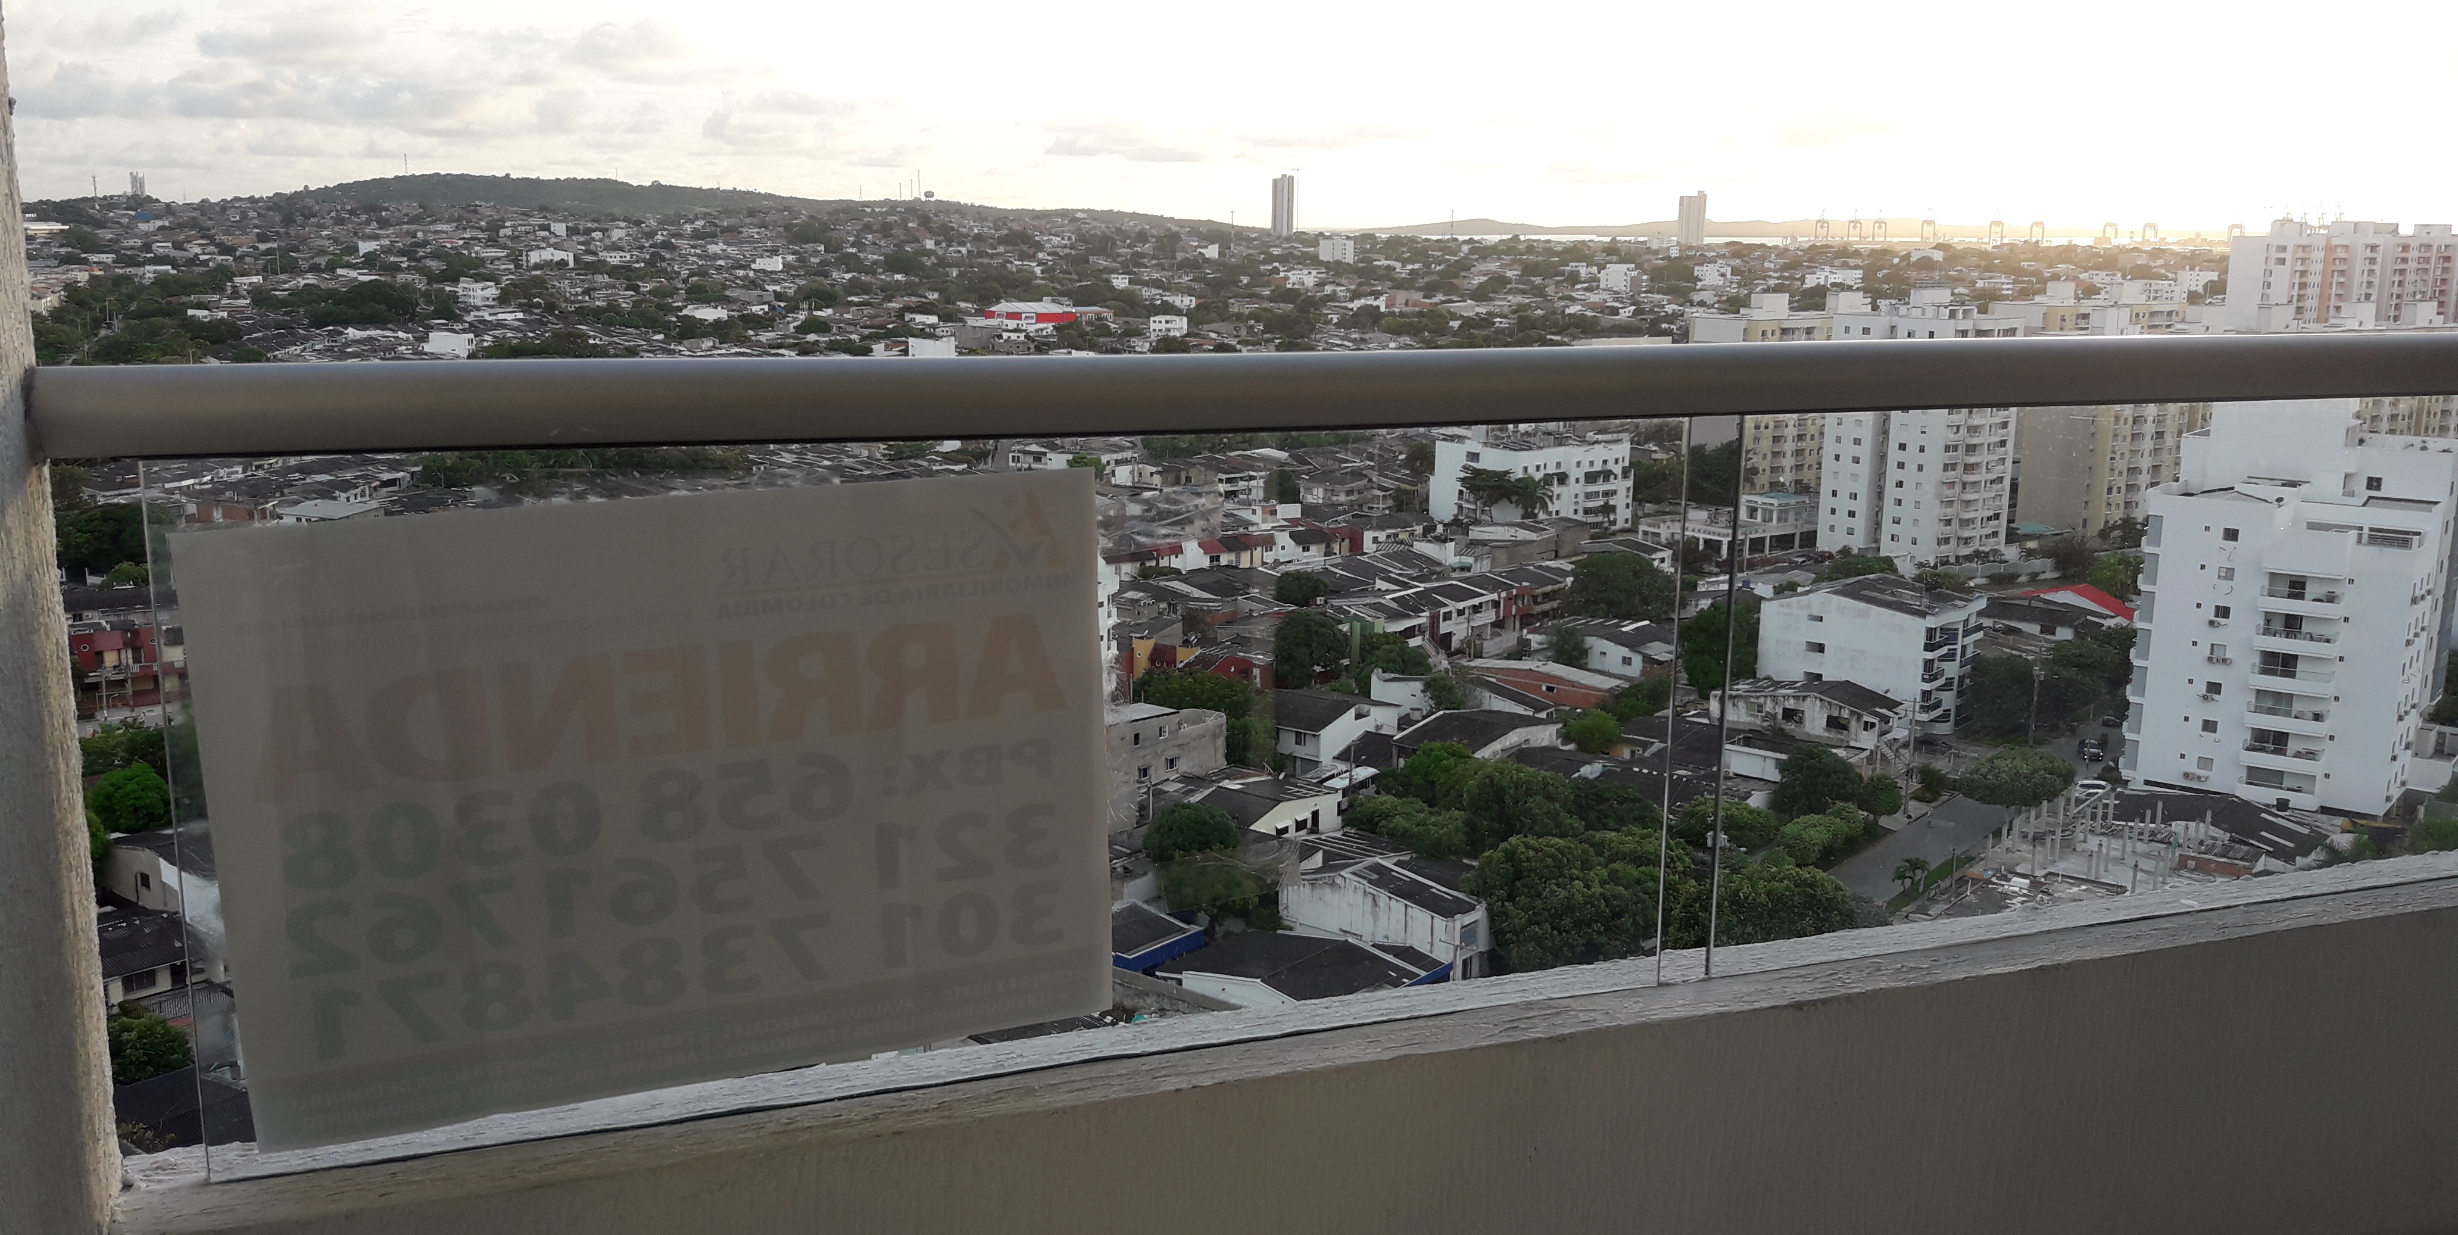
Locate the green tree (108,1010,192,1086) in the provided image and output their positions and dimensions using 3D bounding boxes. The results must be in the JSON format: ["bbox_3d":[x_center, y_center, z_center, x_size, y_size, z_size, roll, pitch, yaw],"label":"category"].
[{"bbox_3d":[-51.530,20.930,94.770,4.800,4.800,4.500,-6,13,-29],"label":"green tree"}]

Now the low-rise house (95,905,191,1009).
[{"bbox_3d":[-63.980,20.080,114.820,7.500,4.200,7.500,-9,15,-40],"label":"low-rise house"}]

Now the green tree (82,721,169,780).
[{"bbox_3d":[-82.840,10.970,150.380,7.000,6.000,6.500,0,11,0],"label":"green tree"}]

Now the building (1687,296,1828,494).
[{"bbox_3d":[91.960,-39.650,344.460,26.000,31.600,11.500,-9,15,-39],"label":"building"}]

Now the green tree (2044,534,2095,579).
[{"bbox_3d":[103.650,-7.540,244.850,6.200,5.800,6.000,5,12,23],"label":"green tree"}]

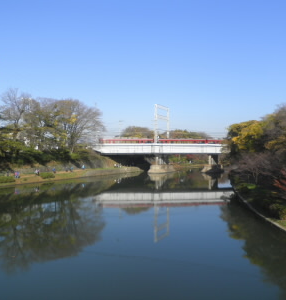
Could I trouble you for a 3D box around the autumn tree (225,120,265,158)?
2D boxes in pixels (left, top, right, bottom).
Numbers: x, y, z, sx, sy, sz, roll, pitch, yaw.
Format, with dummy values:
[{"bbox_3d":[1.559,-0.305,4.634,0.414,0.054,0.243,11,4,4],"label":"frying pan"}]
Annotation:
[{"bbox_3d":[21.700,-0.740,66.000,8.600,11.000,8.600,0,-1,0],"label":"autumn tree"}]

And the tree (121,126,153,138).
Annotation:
[{"bbox_3d":[-2.300,-2.400,128.000,13.200,14.500,12.000,0,-1,0],"label":"tree"}]

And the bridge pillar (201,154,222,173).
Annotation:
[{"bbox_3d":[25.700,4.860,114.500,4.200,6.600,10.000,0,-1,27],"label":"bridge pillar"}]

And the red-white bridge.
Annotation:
[{"bbox_3d":[8.300,2.150,113.500,53.000,11.600,10.000,0,-1,-6],"label":"red-white bridge"}]

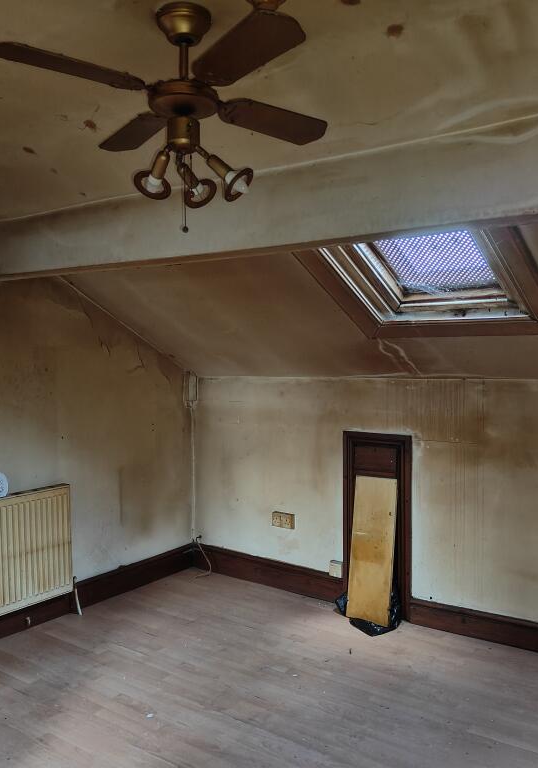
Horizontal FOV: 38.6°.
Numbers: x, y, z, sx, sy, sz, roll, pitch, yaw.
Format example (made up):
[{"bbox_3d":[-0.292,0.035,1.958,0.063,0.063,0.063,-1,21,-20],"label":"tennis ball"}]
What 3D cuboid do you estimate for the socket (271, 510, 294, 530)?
[{"bbox_3d":[0.093,0.835,4.703,0.147,0.087,0.032,1,4,39],"label":"socket"}]

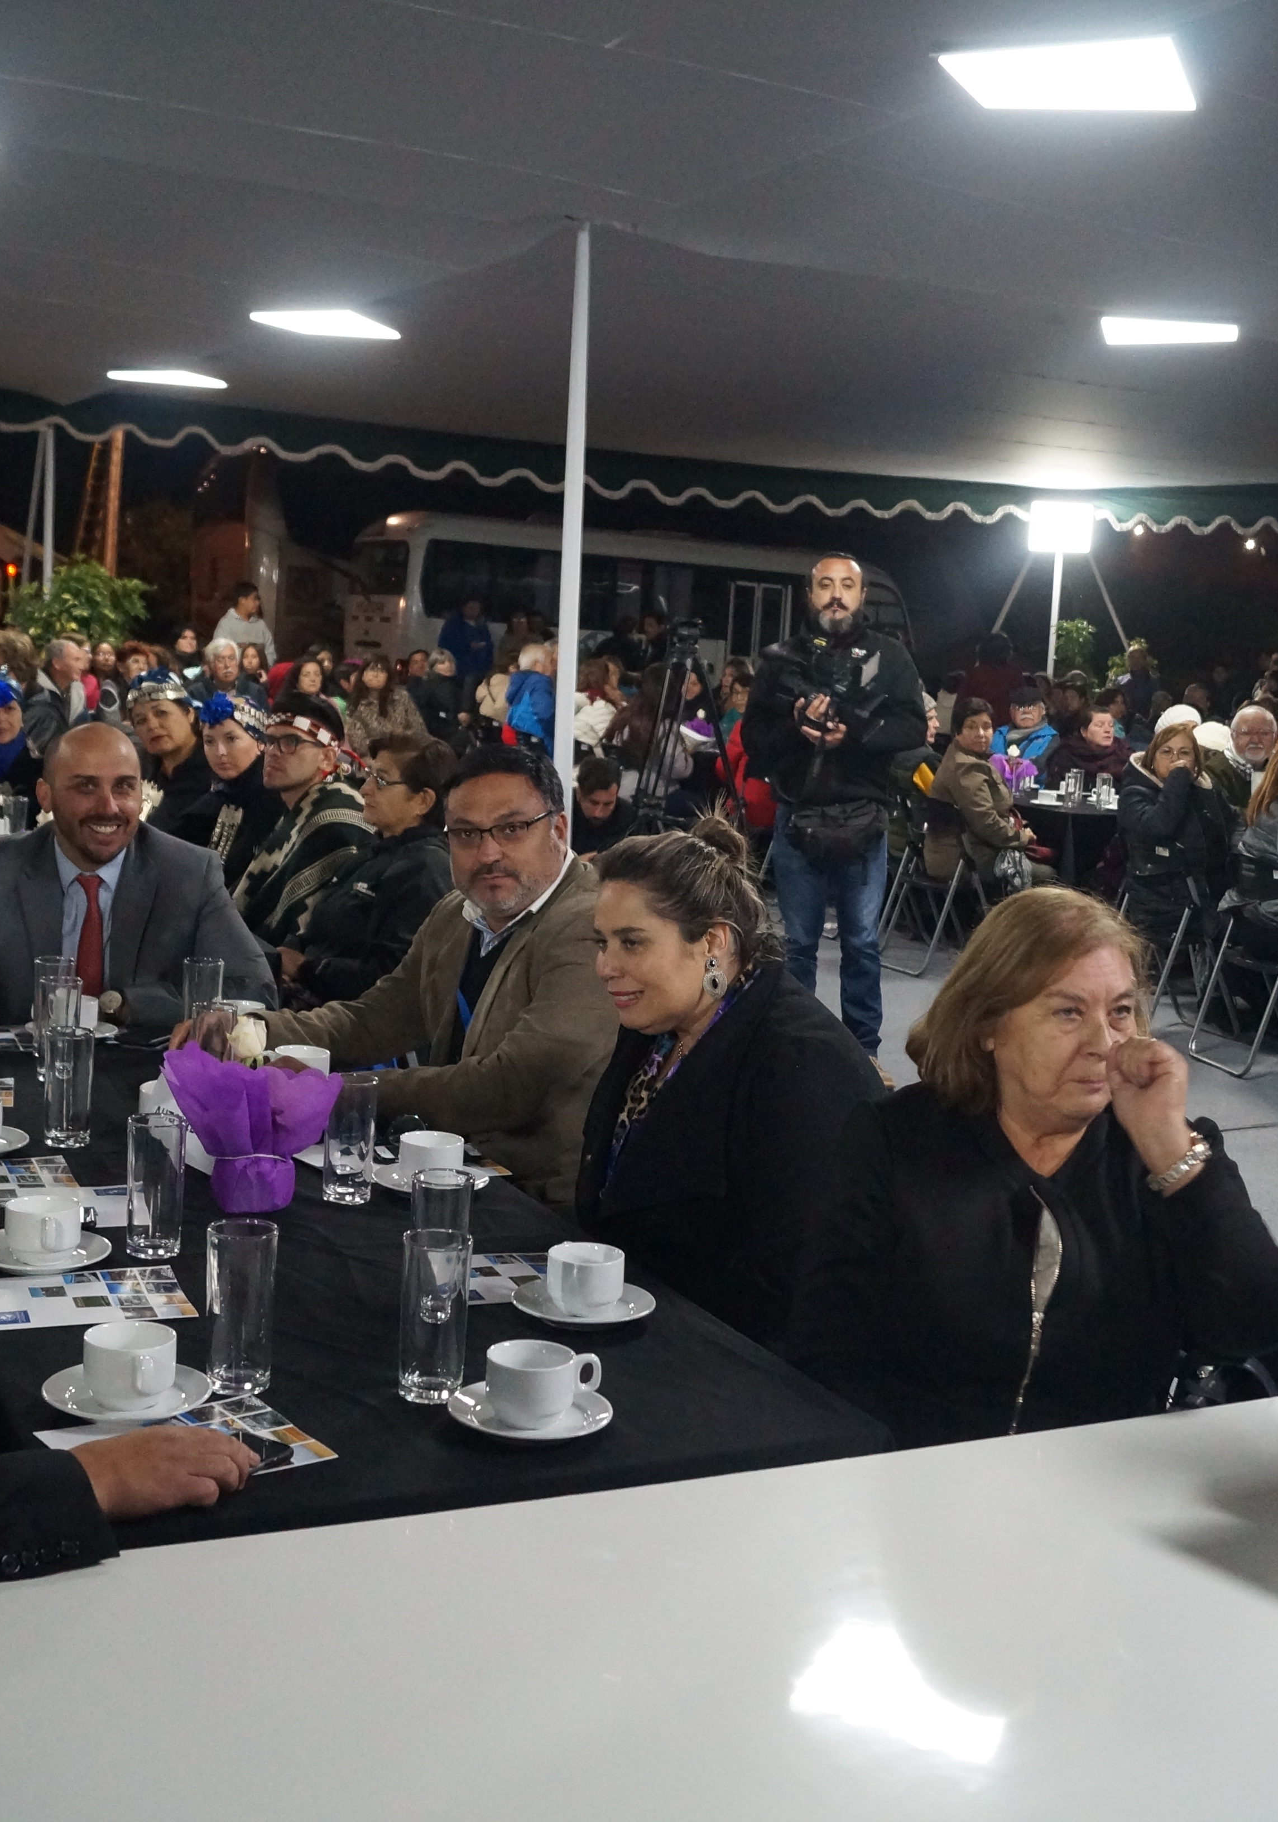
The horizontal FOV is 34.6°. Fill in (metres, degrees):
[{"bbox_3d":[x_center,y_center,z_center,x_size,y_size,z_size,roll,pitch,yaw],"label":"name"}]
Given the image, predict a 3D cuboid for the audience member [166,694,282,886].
[{"bbox_3d":[-1.166,0.073,5.293,0.740,1.220,0.520,-3,10,-36],"label":"audience member"}]

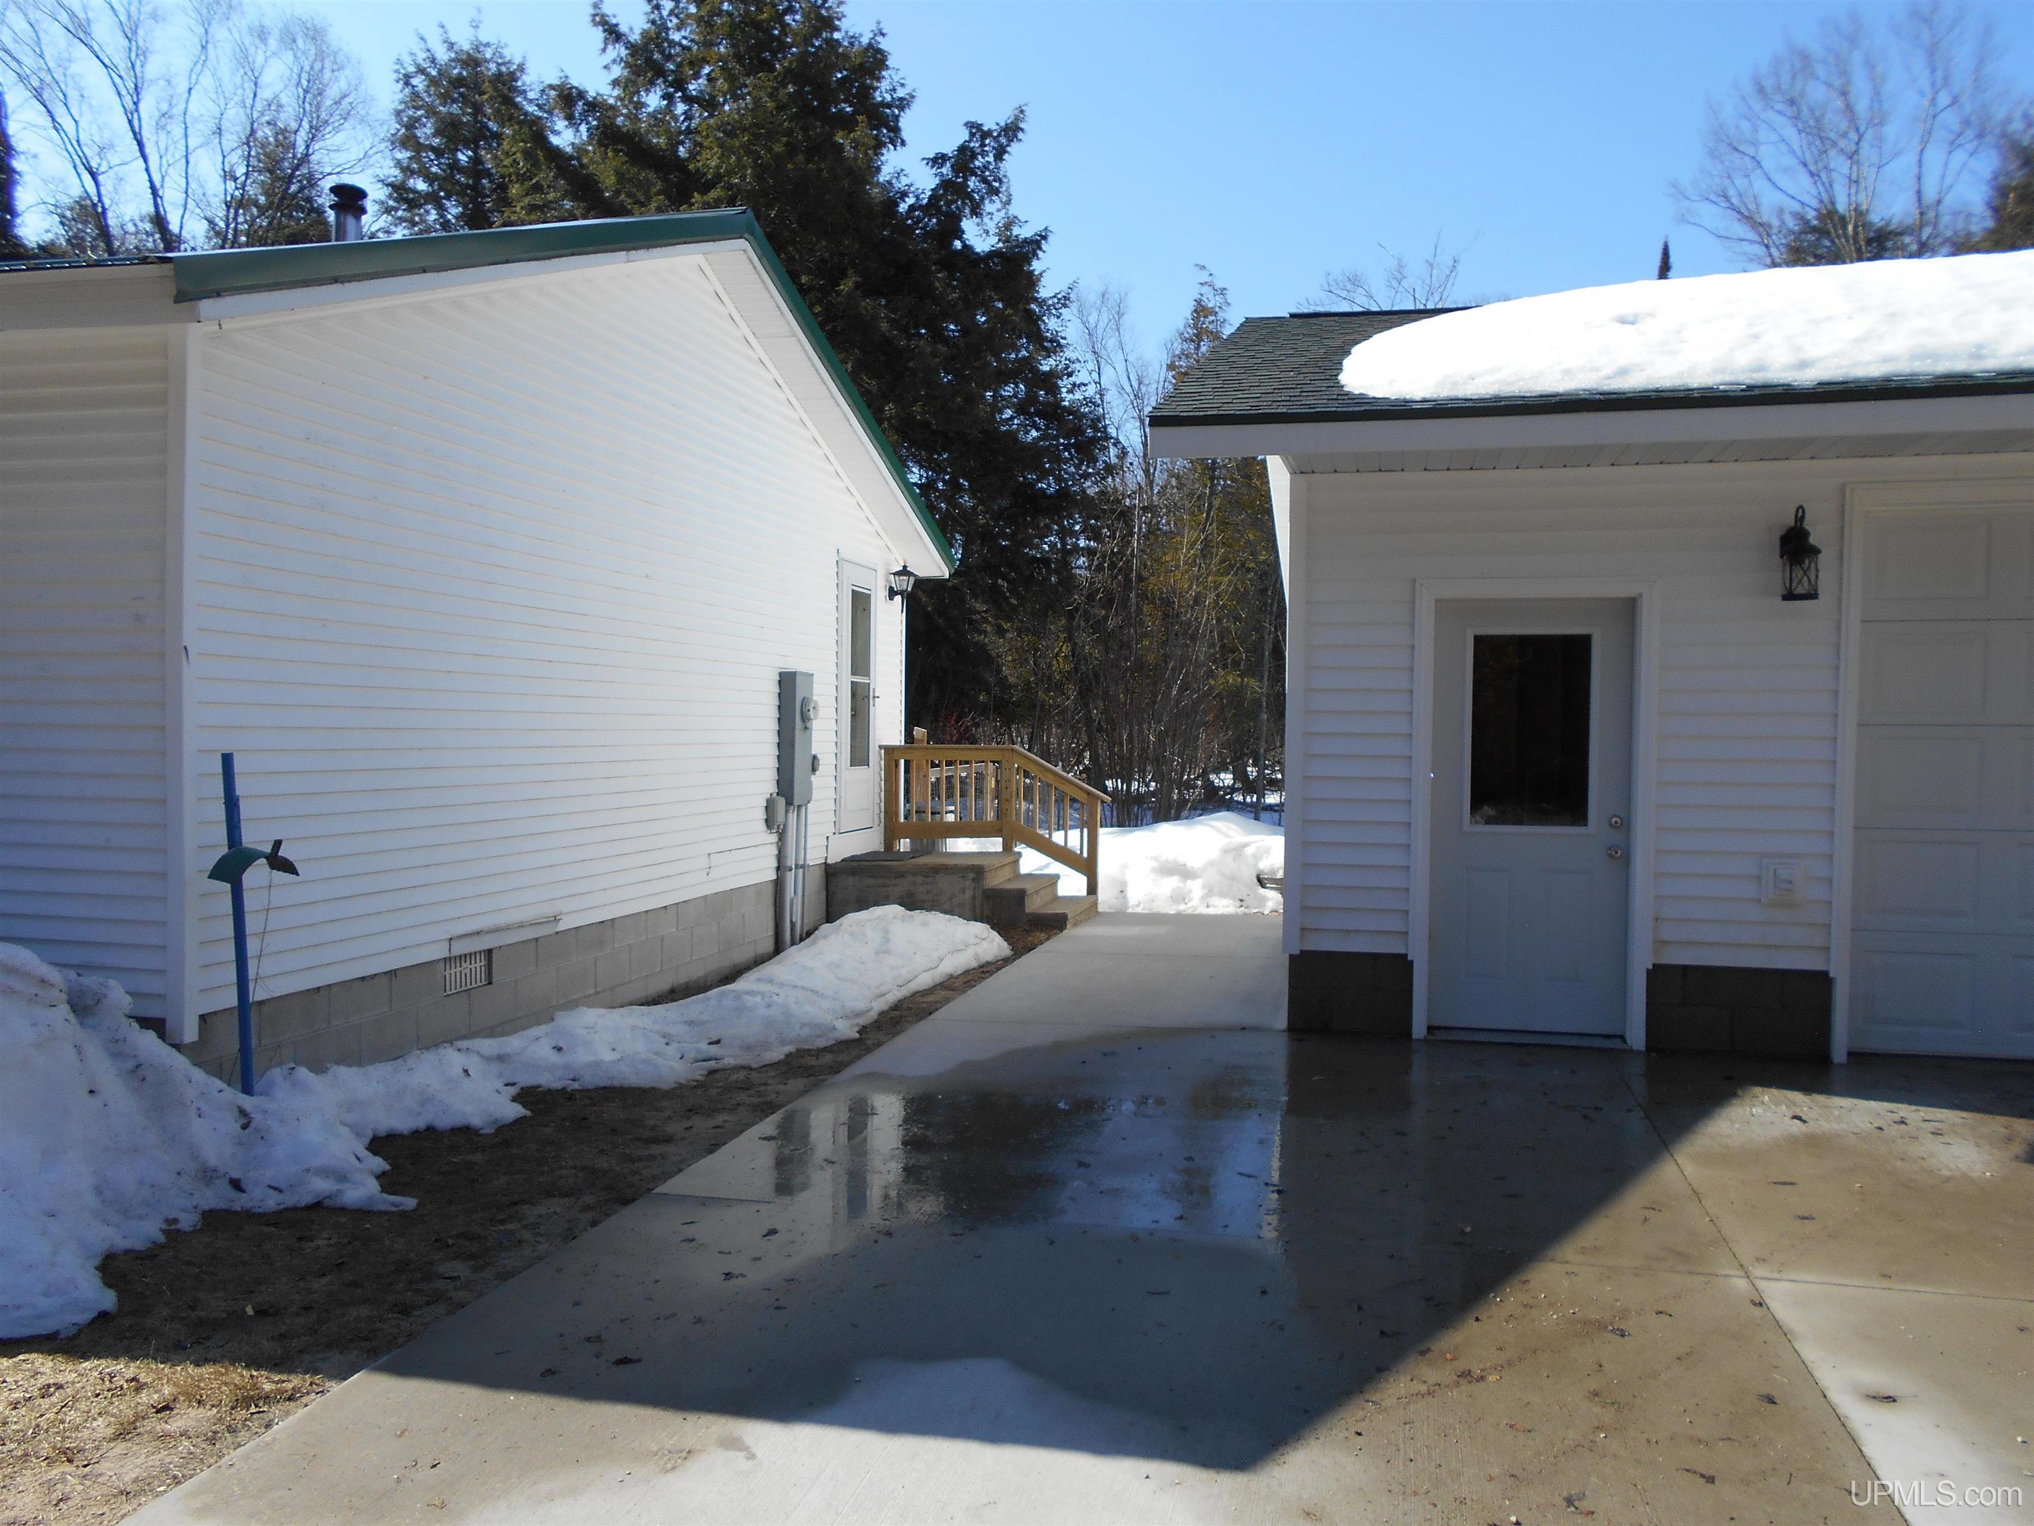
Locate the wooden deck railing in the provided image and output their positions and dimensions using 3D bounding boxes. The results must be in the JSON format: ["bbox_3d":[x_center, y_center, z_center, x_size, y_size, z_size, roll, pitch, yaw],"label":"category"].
[{"bbox_3d":[-0.200,0.453,12.287,1.890,1.172,0.130,1,1,14],"label":"wooden deck railing"}]

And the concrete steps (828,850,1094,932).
[{"bbox_3d":[-0.379,0.970,11.792,1.860,0.460,1.170,1,1,14],"label":"concrete steps"}]

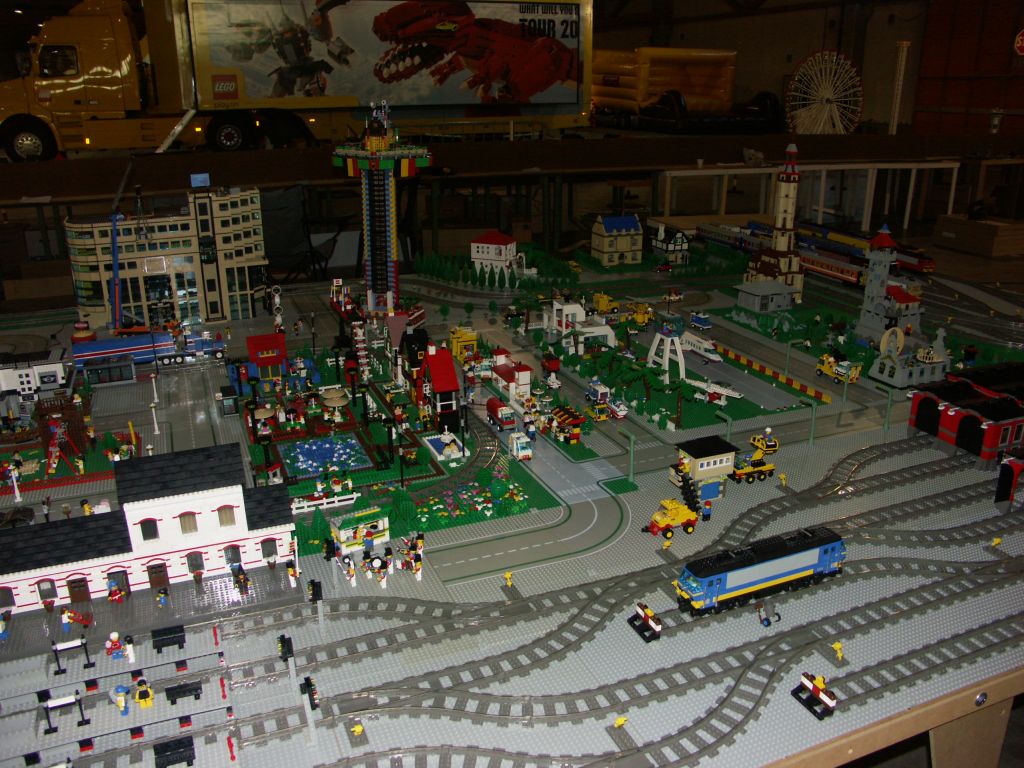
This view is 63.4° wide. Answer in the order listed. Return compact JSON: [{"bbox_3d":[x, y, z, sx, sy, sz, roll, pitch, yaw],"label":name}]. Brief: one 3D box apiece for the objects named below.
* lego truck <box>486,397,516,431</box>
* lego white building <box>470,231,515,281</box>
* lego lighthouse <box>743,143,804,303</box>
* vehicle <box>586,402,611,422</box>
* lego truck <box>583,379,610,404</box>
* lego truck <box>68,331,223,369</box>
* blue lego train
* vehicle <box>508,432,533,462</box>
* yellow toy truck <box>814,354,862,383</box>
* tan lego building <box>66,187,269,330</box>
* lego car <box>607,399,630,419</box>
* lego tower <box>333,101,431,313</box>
[{"bbox_3d":[-0.032,0.080,2.180,0.044,0.053,0.106,-8,20,-21],"label":"lego truck"},{"bbox_3d":[-0.087,-0.568,3.761,0.180,0.250,0.112,8,21,24],"label":"lego white building"},{"bbox_3d":[1.105,-0.659,3.397,0.168,0.650,0.168,-13,22,-31],"label":"lego lighthouse"},{"bbox_3d":[0.228,0.069,2.226,0.035,0.038,0.074,-8,20,-21],"label":"vehicle"},{"bbox_3d":[0.241,0.023,2.332,0.038,0.055,0.074,-8,20,-21],"label":"lego truck"},{"bbox_3d":[-1.191,-0.106,2.720,0.488,0.088,0.060,-8,21,-21],"label":"lego truck"},{"bbox_3d":[0.429,0.316,1.401,0.322,0.082,0.050,-8,20,-21],"label":"blue lego train"},{"bbox_3d":[0.019,0.147,1.987,0.034,0.050,0.070,-8,20,-21],"label":"vehicle"},{"bbox_3d":[0.974,-0.039,2.492,0.050,0.056,0.126,-8,20,-21],"label":"yellow toy truck"},{"bbox_3d":[-1.345,-0.504,3.267,0.720,0.500,0.264,-8,20,-21],"label":"tan lego building"},{"bbox_3d":[0.279,0.066,2.239,0.038,0.034,0.078,-6,20,-16],"label":"lego car"},{"bbox_3d":[-0.529,-0.713,3.349,0.352,0.810,0.352,-8,20,-21],"label":"lego tower"}]

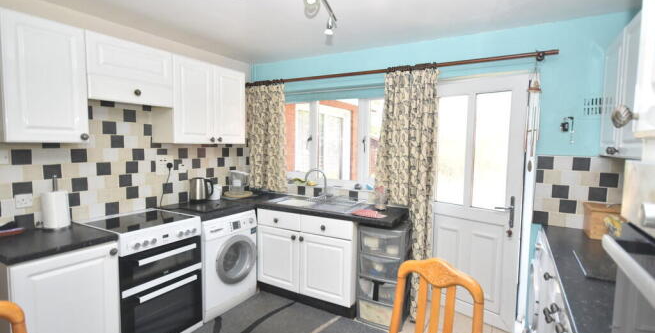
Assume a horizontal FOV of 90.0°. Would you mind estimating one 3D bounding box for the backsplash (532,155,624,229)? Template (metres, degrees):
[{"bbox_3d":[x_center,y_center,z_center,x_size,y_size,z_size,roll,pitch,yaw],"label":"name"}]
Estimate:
[{"bbox_3d":[1.755,0.186,2.313,0.496,0.516,0.020,3,5,30],"label":"backsplash"}]

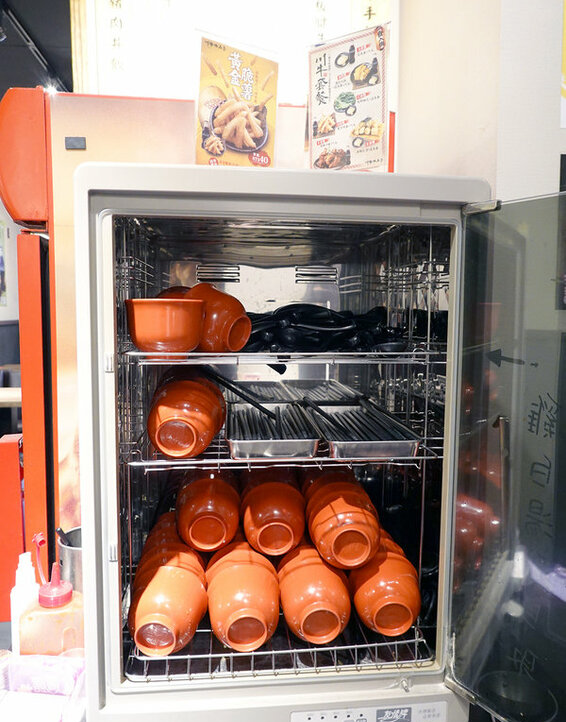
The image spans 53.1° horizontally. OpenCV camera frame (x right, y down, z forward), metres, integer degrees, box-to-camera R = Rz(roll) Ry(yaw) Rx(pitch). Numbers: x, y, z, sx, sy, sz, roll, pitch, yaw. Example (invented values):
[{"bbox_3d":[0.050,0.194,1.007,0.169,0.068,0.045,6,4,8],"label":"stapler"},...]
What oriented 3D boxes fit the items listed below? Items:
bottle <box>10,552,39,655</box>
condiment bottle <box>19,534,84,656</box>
[{"bbox_3d":[-0.412,0.393,0.912,0.050,0.172,0.050,1,5,0],"label":"bottle"},{"bbox_3d":[-0.334,0.372,0.843,0.105,0.228,0.098,-1,5,-18],"label":"condiment bottle"}]

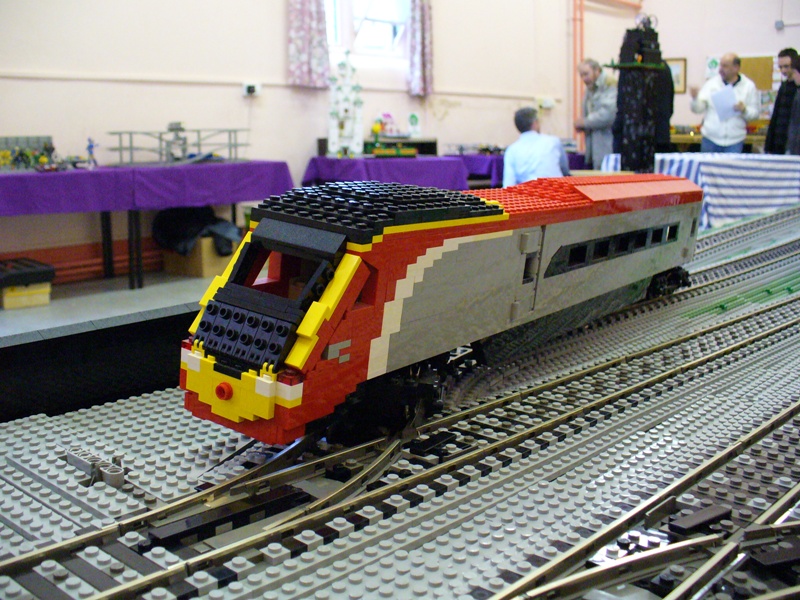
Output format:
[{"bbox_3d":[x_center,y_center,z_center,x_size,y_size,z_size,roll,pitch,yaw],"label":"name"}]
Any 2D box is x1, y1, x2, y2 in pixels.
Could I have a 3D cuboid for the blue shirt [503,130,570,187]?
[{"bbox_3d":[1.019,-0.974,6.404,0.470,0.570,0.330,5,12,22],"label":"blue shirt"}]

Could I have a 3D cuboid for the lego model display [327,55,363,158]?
[{"bbox_3d":[-0.411,-1.464,6.474,0.250,0.780,0.250,-4,12,-21],"label":"lego model display"}]

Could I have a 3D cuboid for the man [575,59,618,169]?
[{"bbox_3d":[1.787,-1.313,7.654,0.420,1.640,0.480,-6,12,-29],"label":"man"}]

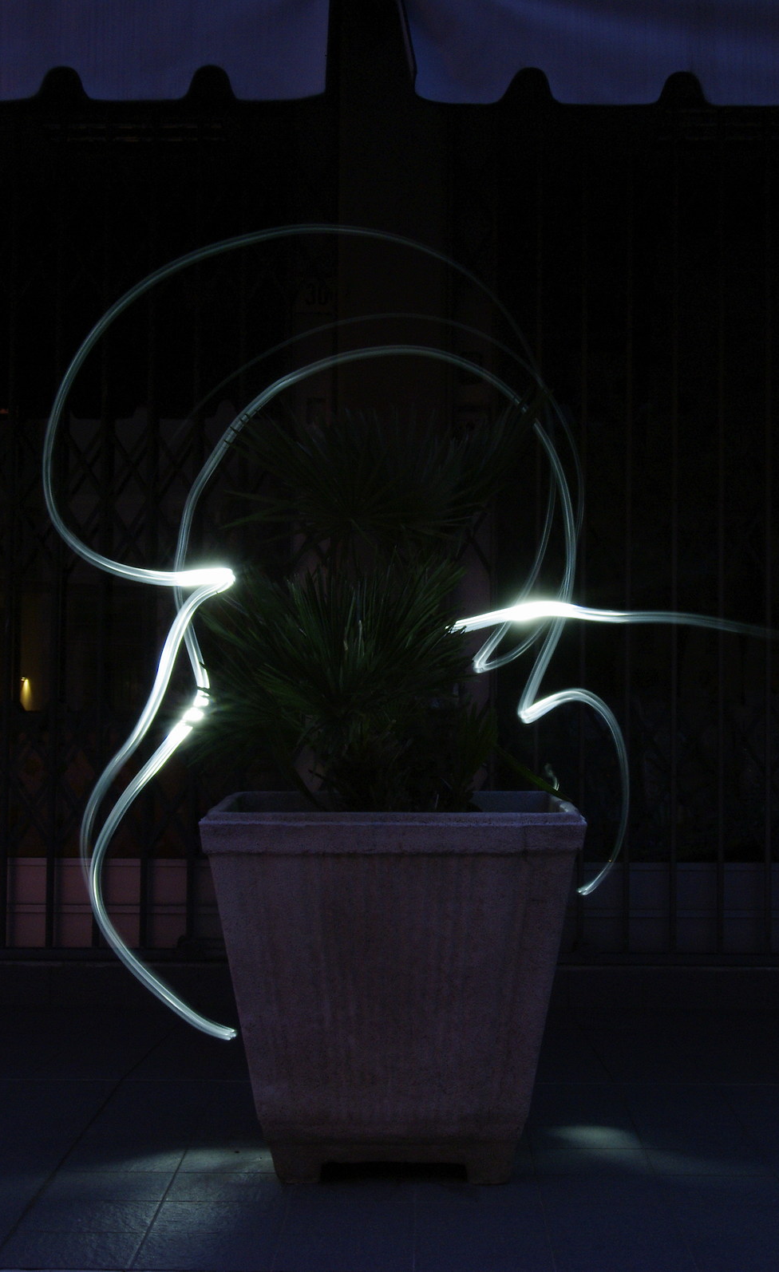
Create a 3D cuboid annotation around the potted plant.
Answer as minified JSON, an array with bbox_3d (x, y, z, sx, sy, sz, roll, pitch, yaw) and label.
[{"bbox_3d":[-0.010,0.250,3.880,0.650,1.310,0.640,0,-1,0],"label":"potted plant"}]

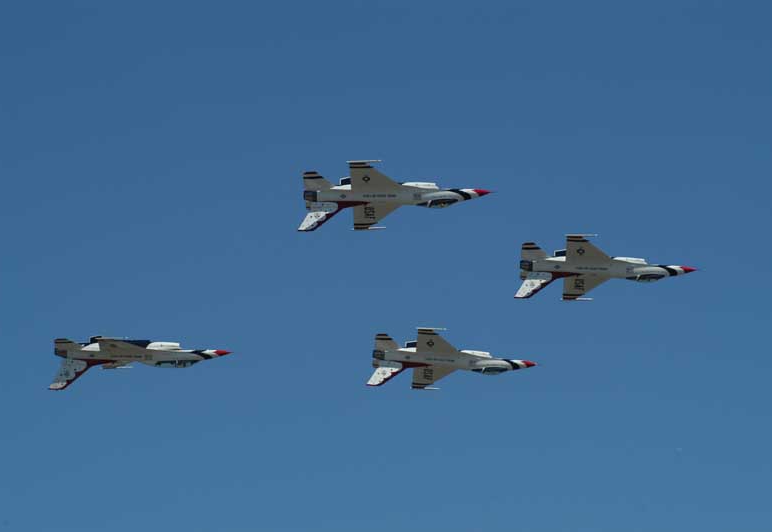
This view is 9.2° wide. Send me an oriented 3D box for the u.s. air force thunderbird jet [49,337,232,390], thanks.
[{"bbox_3d":[-19.511,8.037,387.392,15.000,4.300,9.600,1,-15,0],"label":"u.s. air force thunderbird jet"}]

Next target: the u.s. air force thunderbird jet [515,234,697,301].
[{"bbox_3d":[17.862,1.063,387.053,15.000,4.300,9.600,2,-33,1],"label":"u.s. air force thunderbird jet"}]

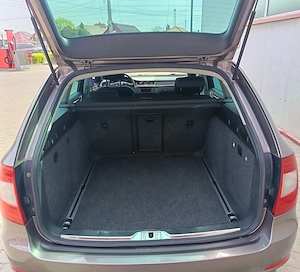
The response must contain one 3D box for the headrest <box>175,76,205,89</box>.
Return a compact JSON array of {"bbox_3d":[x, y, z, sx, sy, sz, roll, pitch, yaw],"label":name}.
[{"bbox_3d":[0.319,-0.422,2.203,0.240,0.110,0.100,-2,18,0],"label":"headrest"}]

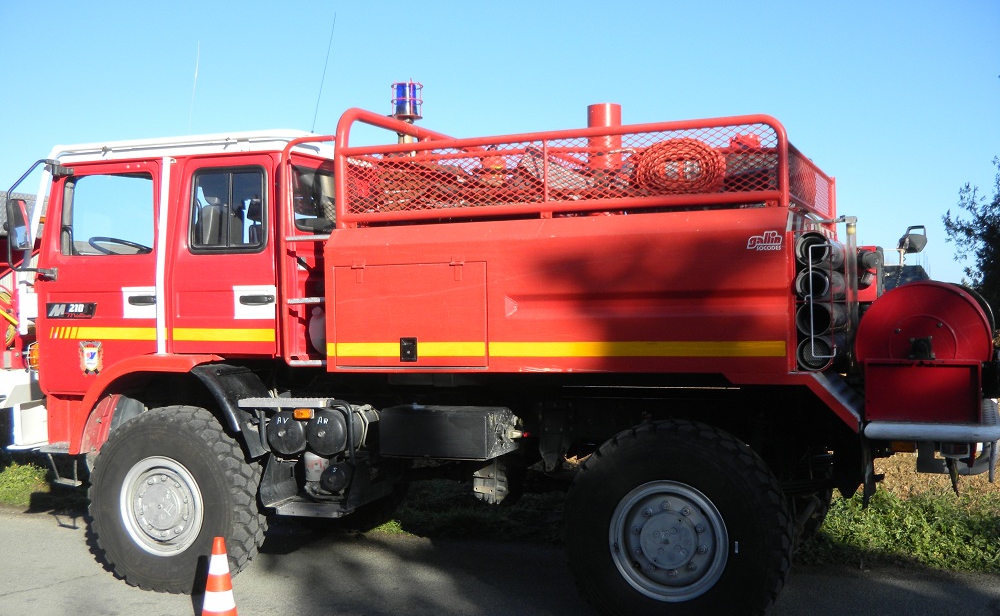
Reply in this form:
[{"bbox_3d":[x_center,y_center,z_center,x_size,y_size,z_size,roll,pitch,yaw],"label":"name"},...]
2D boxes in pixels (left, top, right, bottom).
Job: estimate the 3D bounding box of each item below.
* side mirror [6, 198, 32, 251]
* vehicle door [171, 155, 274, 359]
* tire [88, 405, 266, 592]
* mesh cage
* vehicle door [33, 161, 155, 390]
[{"bbox_3d":[-2.906,-0.505,6.640,0.080,0.335,0.200,-1,1,10],"label":"side mirror"},{"bbox_3d":[-1.571,-0.311,6.353,0.730,1.160,0.150,-1,1,22],"label":"vehicle door"},{"bbox_3d":[-1.941,1.149,6.615,1.090,1.065,0.360,-1,1,21],"label":"tire"},{"bbox_3d":[0.618,-0.702,6.556,2.450,0.420,2.180,-1,1,22],"label":"mesh cage"},{"bbox_3d":[-2.409,-0.181,6.701,0.970,1.410,0.160,-1,1,22],"label":"vehicle door"}]

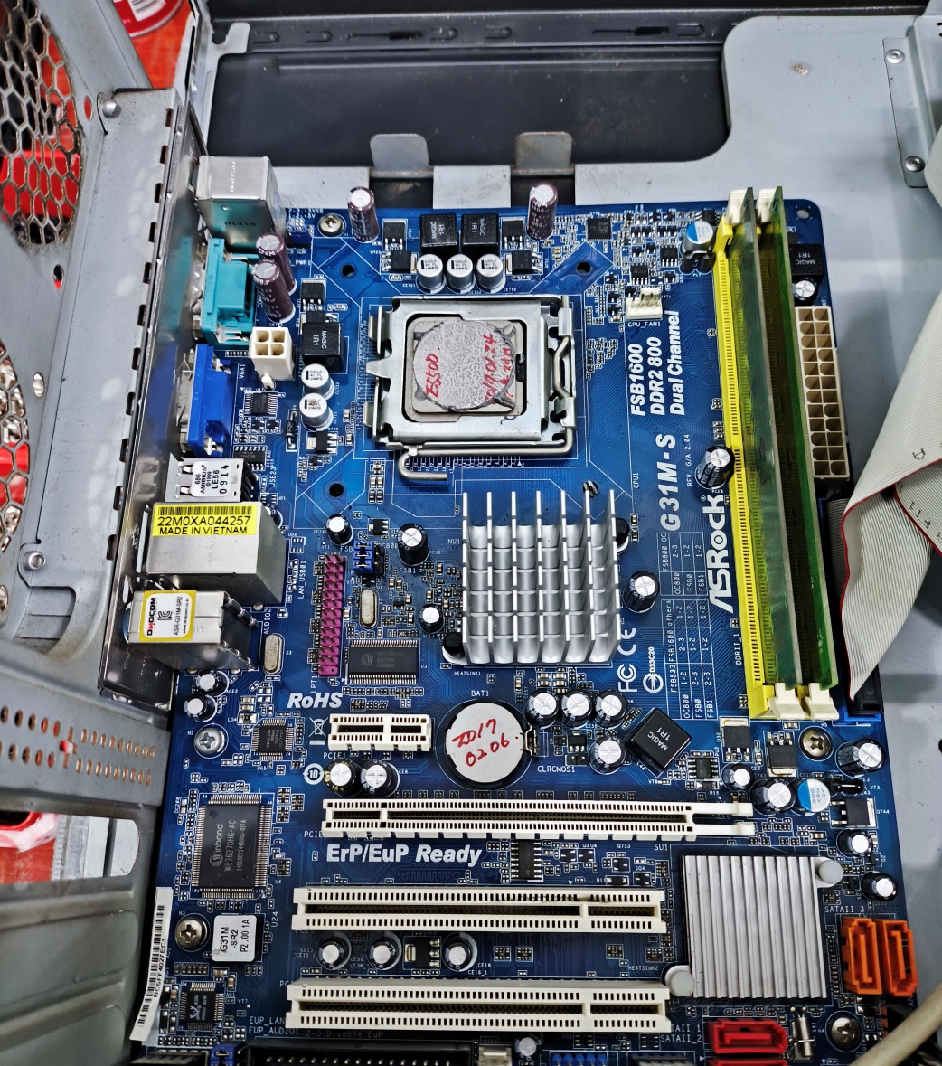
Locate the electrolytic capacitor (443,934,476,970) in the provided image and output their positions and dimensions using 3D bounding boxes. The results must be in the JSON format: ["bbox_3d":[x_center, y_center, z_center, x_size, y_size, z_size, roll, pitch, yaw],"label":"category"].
[{"bbox_3d":[-0.003,0.101,0.217,0.006,0.007,0.006,0,72,1],"label":"electrolytic capacitor"}]

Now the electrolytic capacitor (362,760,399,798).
[{"bbox_3d":[-0.023,0.061,0.226,0.008,0.011,0.008,0,72,3],"label":"electrolytic capacitor"}]

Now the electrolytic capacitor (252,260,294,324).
[{"bbox_3d":[-0.058,-0.071,0.266,0.008,0.019,0.008,0,72,3],"label":"electrolytic capacitor"}]

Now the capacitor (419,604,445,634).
[{"bbox_3d":[-0.010,0.023,0.240,0.006,0.007,0.006,0,72,1],"label":"capacitor"}]

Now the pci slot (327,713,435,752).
[{"bbox_3d":[-0.023,0.050,0.229,0.025,0.011,0.008,0,72,1],"label":"pci slot"}]

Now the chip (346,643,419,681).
[{"bbox_3d":[-0.023,0.034,0.239,0.018,0.002,0.010,0,72,1],"label":"chip"}]

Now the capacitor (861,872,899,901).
[{"bbox_3d":[0.098,0.085,0.217,0.006,0.006,0.006,0,72,1],"label":"capacitor"}]

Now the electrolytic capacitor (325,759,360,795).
[{"bbox_3d":[-0.032,0.061,0.228,0.008,0.012,0.008,0,73,1],"label":"electrolytic capacitor"}]

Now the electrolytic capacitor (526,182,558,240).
[{"bbox_3d":[0.021,-0.097,0.273,0.008,0.018,0.008,0,72,1],"label":"electrolytic capacitor"}]

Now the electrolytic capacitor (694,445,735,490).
[{"bbox_3d":[0.067,-0.018,0.247,0.008,0.012,0.008,0,72,3],"label":"electrolytic capacitor"}]

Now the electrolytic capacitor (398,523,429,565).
[{"bbox_3d":[-0.016,0.003,0.246,0.008,0.013,0.008,0,73,1],"label":"electrolytic capacitor"}]

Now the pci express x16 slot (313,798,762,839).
[{"bbox_3d":[0.016,0.070,0.222,0.103,0.011,0.009,0,72,3],"label":"pci express x16 slot"}]

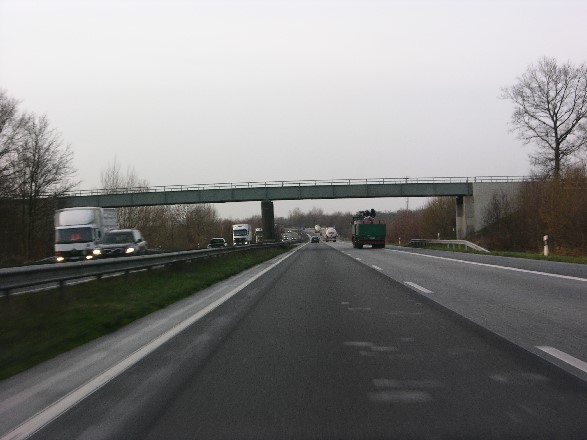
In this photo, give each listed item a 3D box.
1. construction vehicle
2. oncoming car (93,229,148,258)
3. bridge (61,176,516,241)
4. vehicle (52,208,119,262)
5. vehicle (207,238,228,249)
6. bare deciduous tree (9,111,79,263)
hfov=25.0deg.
[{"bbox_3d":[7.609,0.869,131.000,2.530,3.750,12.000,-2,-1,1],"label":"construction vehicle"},{"bbox_3d":[-7.136,1.201,55.400,1.840,1.500,4.700,-2,-1,1],"label":"oncoming car"},{"bbox_3d":[-0.198,-0.545,131.000,47.000,6.800,7.200,-1,-1,0],"label":"bridge"},{"bbox_3d":[-11.159,0.991,71.300,2.450,3.200,7.300,-2,-1,1],"label":"vehicle"},{"bbox_3d":[-8.625,2.724,148.000,1.800,1.460,4.400,-2,-1,1],"label":"vehicle"},{"bbox_3d":[-18.905,-2.609,100.000,5.300,11.000,5.300,-1,-1,0],"label":"bare deciduous tree"}]

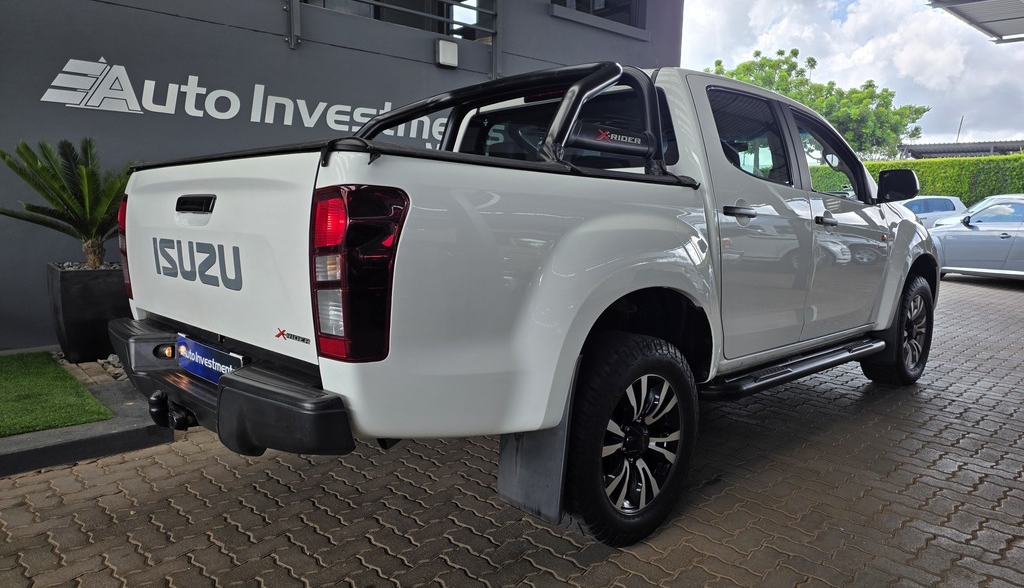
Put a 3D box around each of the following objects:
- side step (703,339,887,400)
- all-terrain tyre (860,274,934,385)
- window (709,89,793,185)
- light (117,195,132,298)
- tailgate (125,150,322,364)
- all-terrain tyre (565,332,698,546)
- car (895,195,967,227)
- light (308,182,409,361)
[{"bbox_3d":[1.500,0.350,3.437,1.940,0.100,0.200,-5,9,-44],"label":"side step"},{"bbox_3d":[2.607,0.246,4.602,0.742,0.742,0.260,-7,10,-44],"label":"all-terrain tyre"},{"bbox_3d":[1.059,-0.681,3.014,0.660,0.430,0.050,-5,-9,-44],"label":"window"},{"bbox_3d":[-1.489,-0.203,2.772,0.200,0.410,0.150,-5,9,-44],"label":"light"},{"bbox_3d":[-0.953,-0.151,2.158,0.090,0.520,1.460,-5,9,-44],"label":"tailgate"},{"bbox_3d":[0.387,0.513,2.457,0.742,0.742,0.260,-7,10,-44],"label":"all-terrain tyre"},{"bbox_3d":[9.580,-1.750,17.300,4.150,1.460,1.780,-2,8,-20],"label":"car"},{"bbox_3d":[-0.352,-0.048,1.614,0.200,0.410,0.150,-5,9,-44],"label":"light"}]

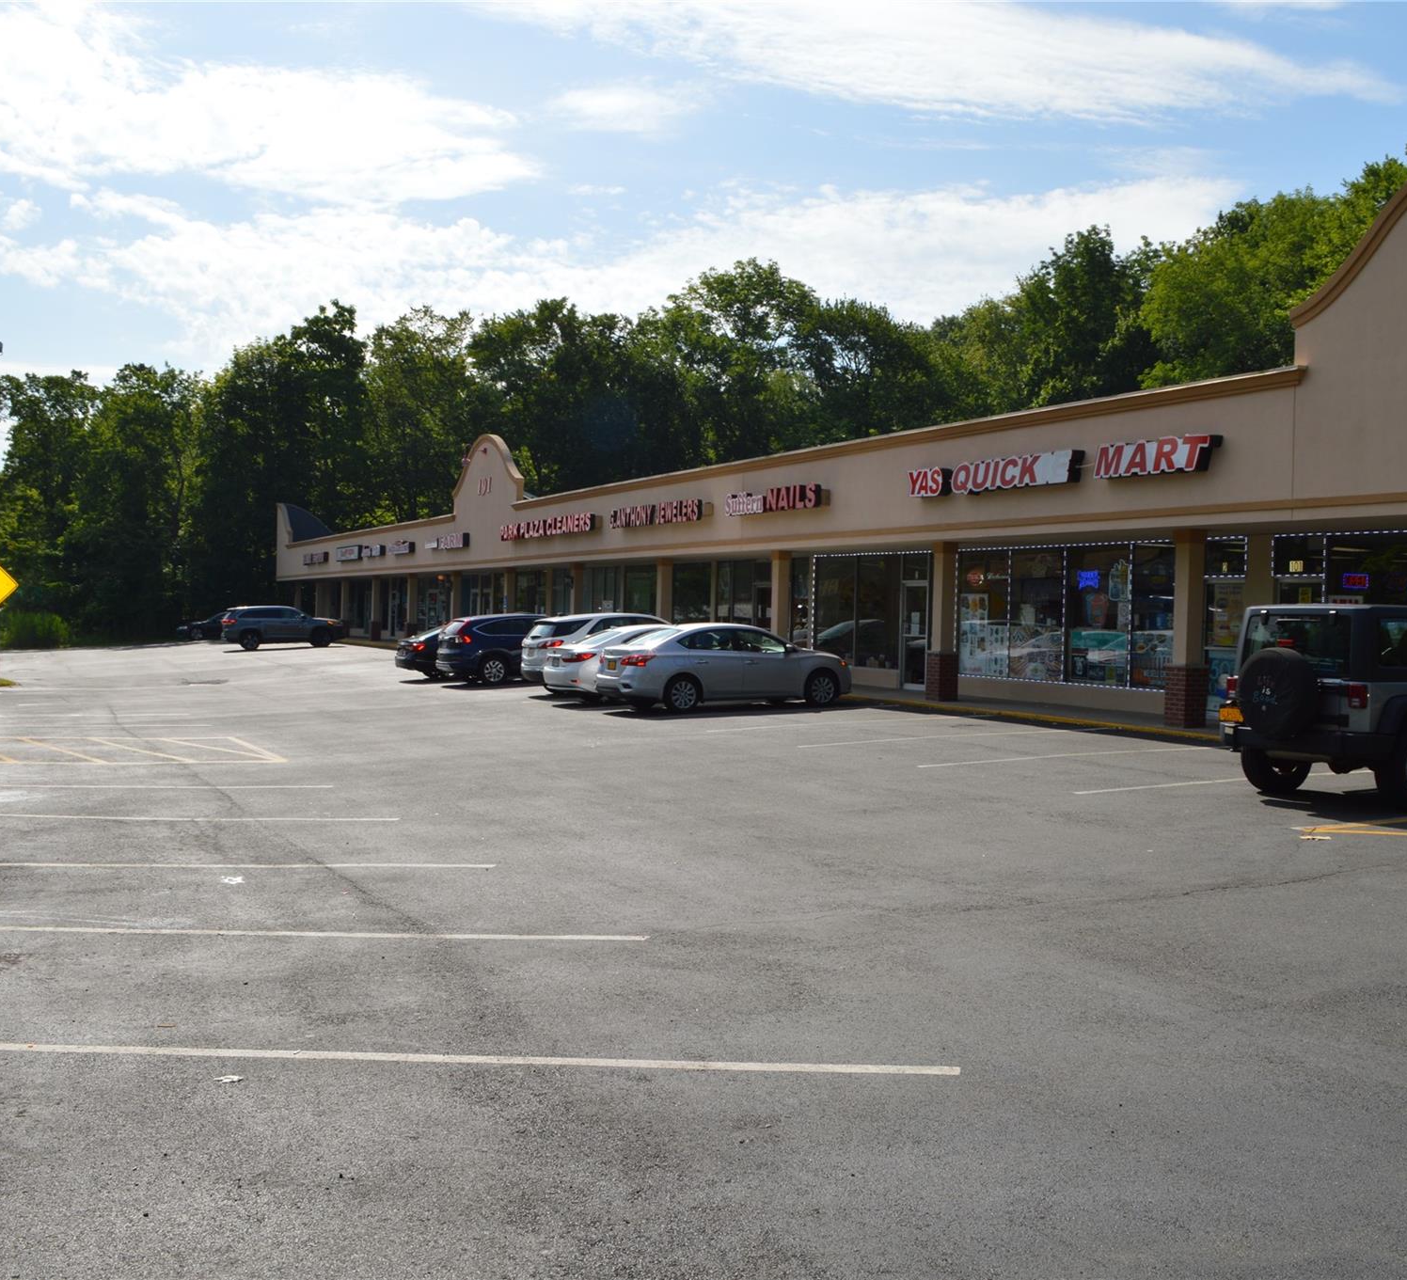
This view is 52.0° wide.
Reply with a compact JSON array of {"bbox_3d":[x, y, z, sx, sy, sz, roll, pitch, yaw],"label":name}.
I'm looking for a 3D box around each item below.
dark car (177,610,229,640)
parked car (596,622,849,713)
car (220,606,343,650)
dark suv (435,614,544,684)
[{"bbox_3d":[-23.116,-0.674,69.500,4.700,1.470,1.820,1,1,-24],"label":"dark car"},{"bbox_3d":[0.507,0.491,25.606,4.620,1.495,1.760,1,1,-27],"label":"parked car"},{"bbox_3d":[-17.434,-0.519,59.945,4.860,1.730,1.920,1,1,-25],"label":"car"},{"bbox_3d":[-3.978,0.234,34.366,4.560,1.650,1.820,1,1,-27],"label":"dark suv"}]

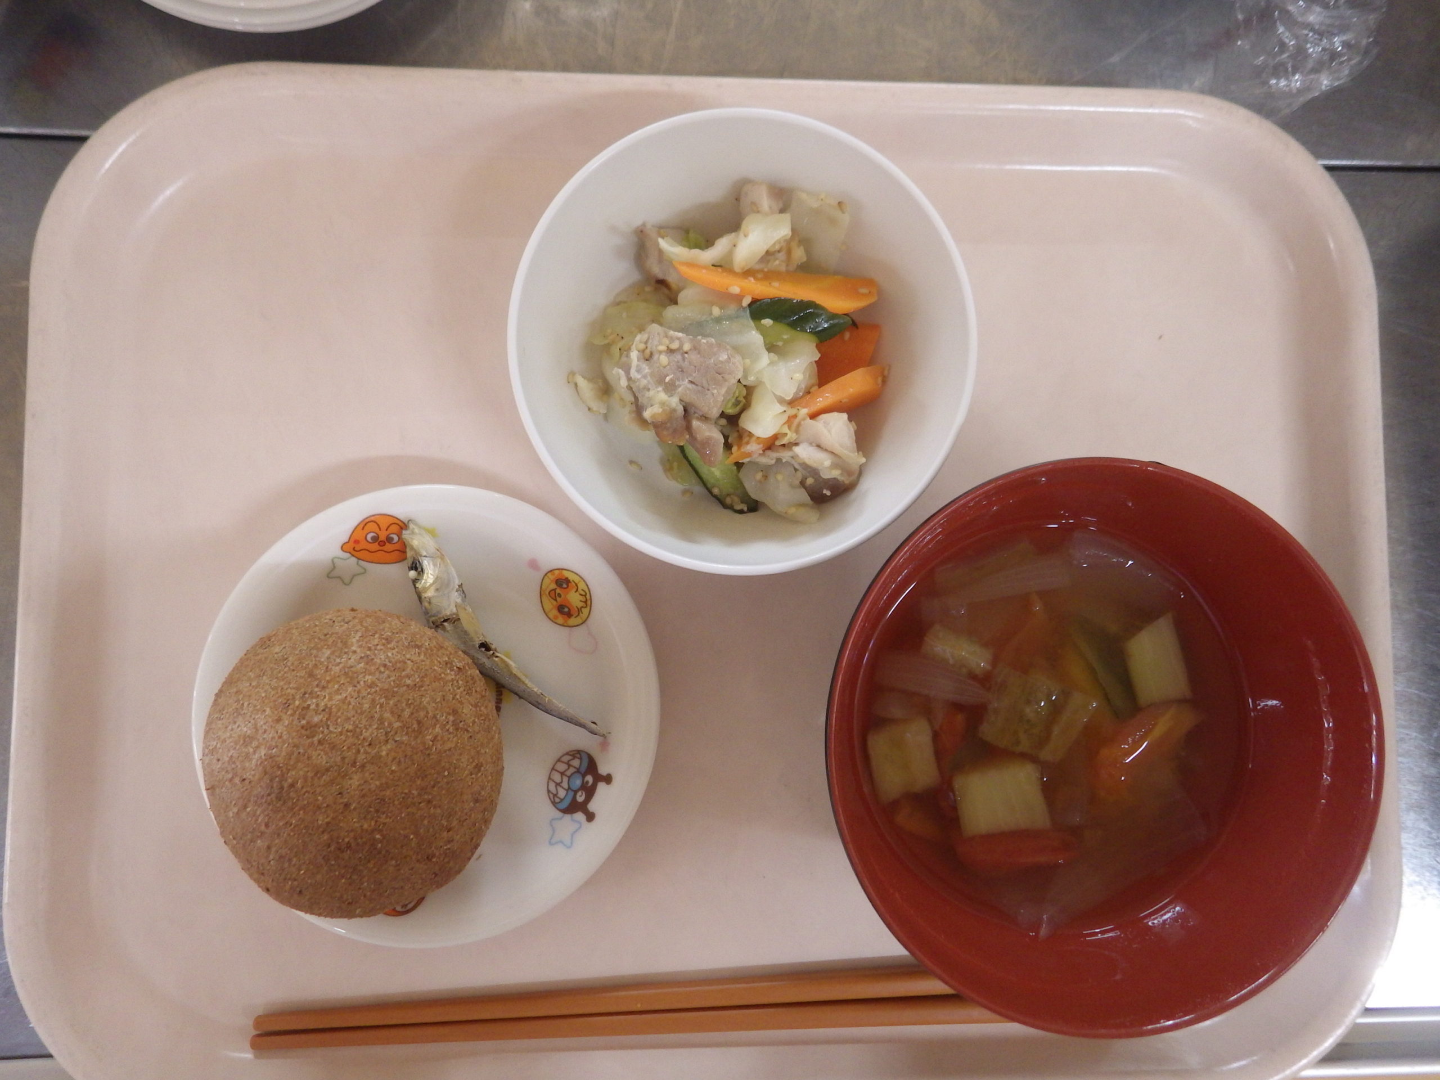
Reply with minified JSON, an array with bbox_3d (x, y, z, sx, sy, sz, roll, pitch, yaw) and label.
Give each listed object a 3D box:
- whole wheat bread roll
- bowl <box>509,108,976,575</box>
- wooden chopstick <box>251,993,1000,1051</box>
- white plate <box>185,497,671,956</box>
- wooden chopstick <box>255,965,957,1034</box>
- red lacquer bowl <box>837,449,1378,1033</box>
[{"bbox_3d":[-0.089,0.054,0.250,0.071,0.044,0.074,0,86,-4],"label":"whole wheat bread roll"},{"bbox_3d":[0.004,-0.044,0.265,0.108,0.054,0.108,0,86,-4],"label":"bowl"},{"bbox_3d":[-0.012,0.129,0.275,0.217,0.007,0.007,0,86,-4],"label":"wooden chopstick"},{"bbox_3d":[-0.074,0.044,0.271,0.116,0.019,0.116,0,86,-4],"label":"white plate"},{"bbox_3d":[-0.012,0.121,0.275,0.217,0.007,0.007,-2,86,-4],"label":"wooden chopstick"},{"bbox_3d":[0.082,0.046,0.258,0.124,0.067,0.124,0,86,-4],"label":"red lacquer bowl"}]

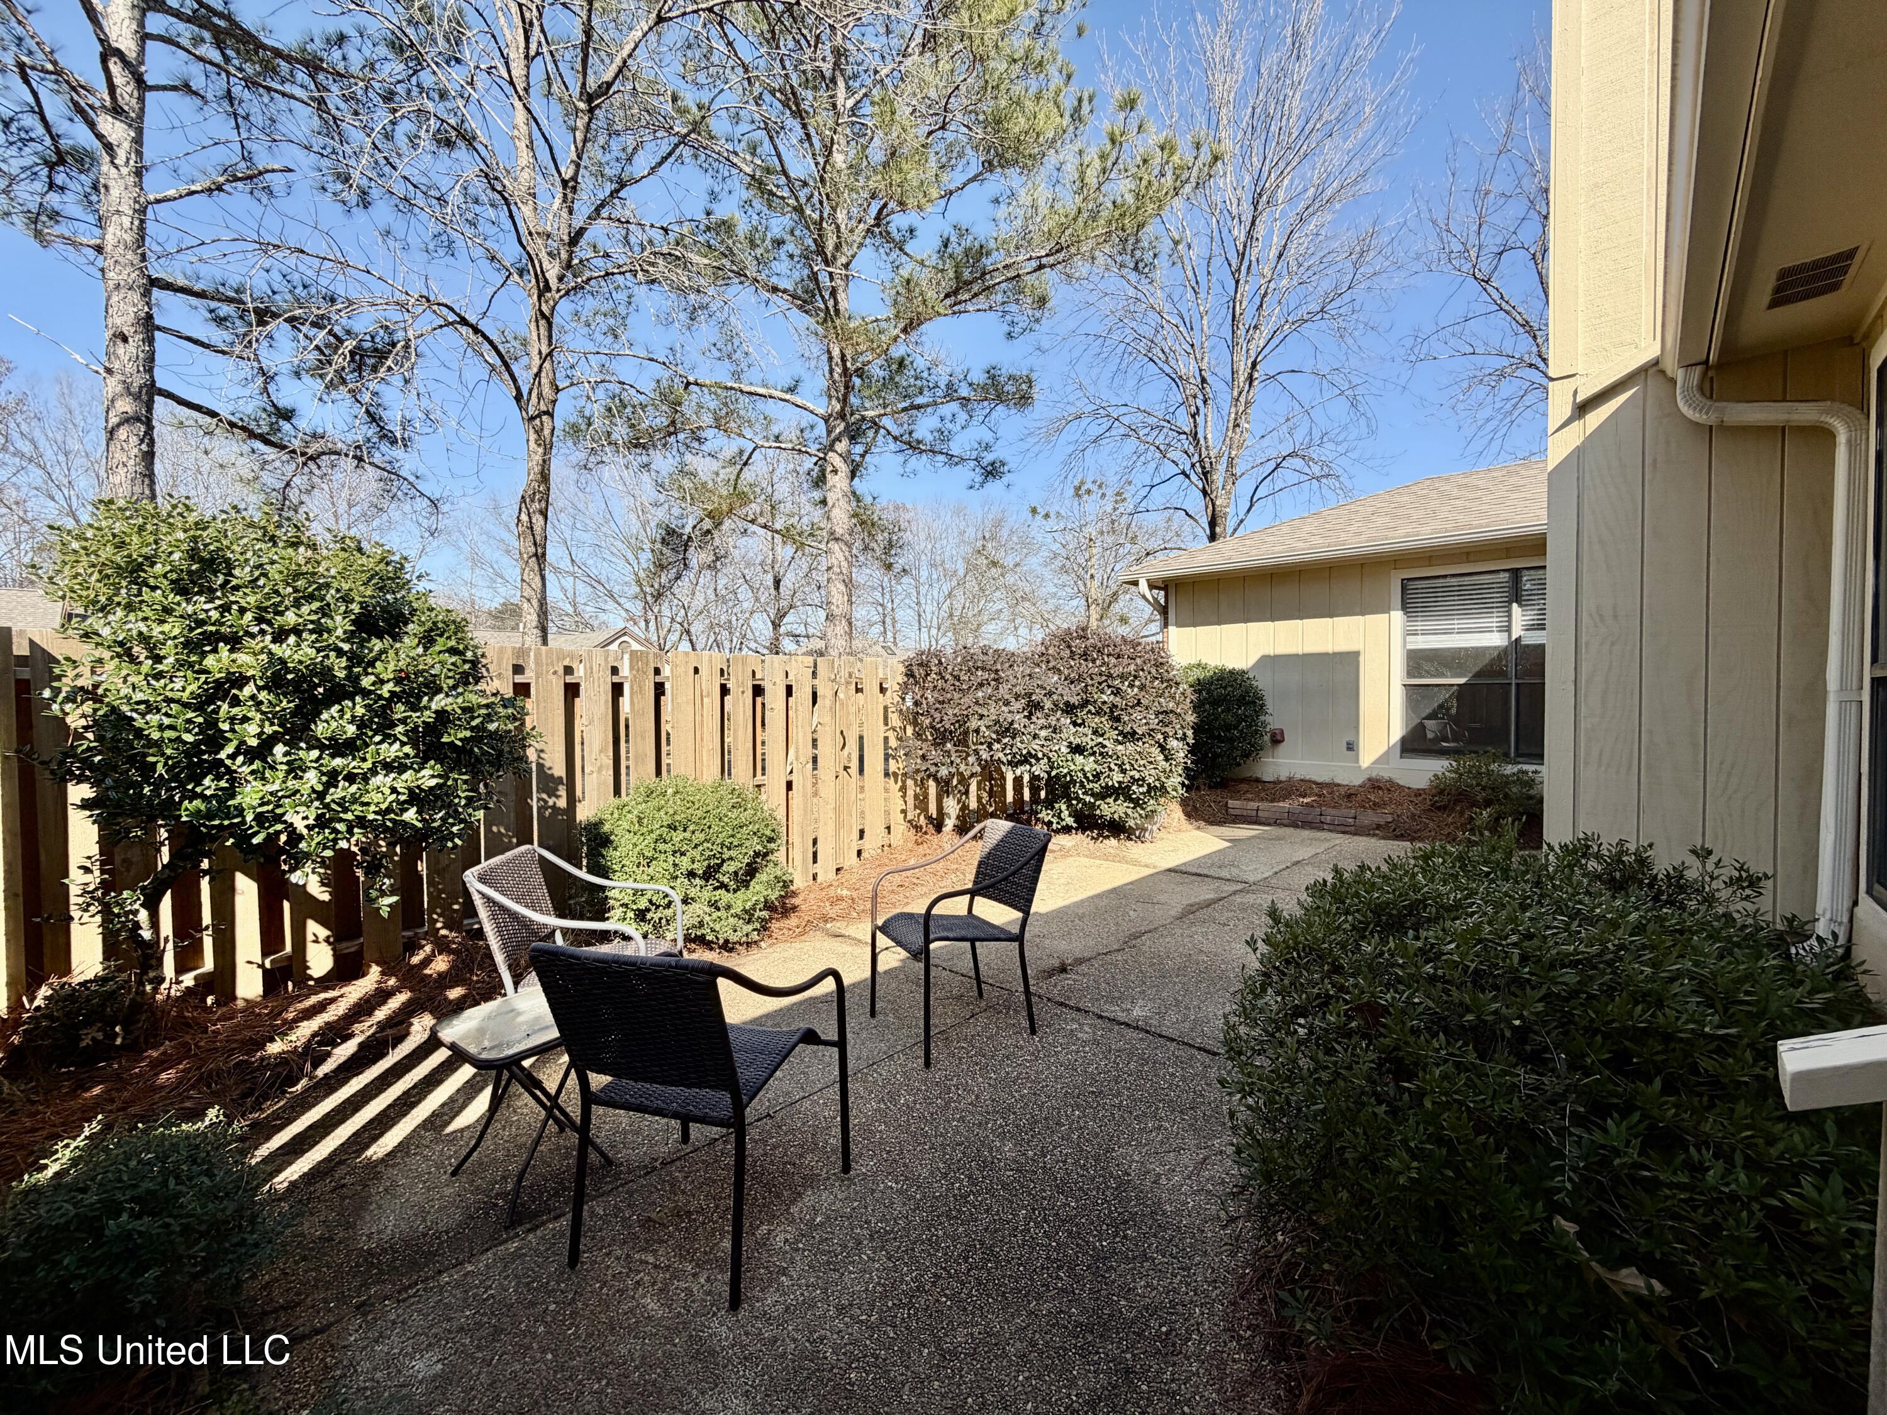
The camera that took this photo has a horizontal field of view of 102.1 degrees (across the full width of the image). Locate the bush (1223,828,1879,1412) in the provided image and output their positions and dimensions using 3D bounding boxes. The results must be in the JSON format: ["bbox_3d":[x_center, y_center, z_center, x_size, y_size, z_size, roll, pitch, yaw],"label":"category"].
[{"bbox_3d":[1.962,1.020,2.319,1.500,0.850,2.300,0,1,44],"label":"bush"}]

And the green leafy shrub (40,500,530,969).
[{"bbox_3d":[-2.767,0.261,3.405,1.300,2.200,1.650,0,1,44],"label":"green leafy shrub"}]

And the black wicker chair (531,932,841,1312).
[{"bbox_3d":[-0.688,1.038,2.184,0.623,0.880,0.670,0,1,17],"label":"black wicker chair"}]

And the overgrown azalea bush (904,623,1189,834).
[{"bbox_3d":[1.153,0.247,7.206,1.600,2.000,2.900,0,1,44],"label":"overgrown azalea bush"}]

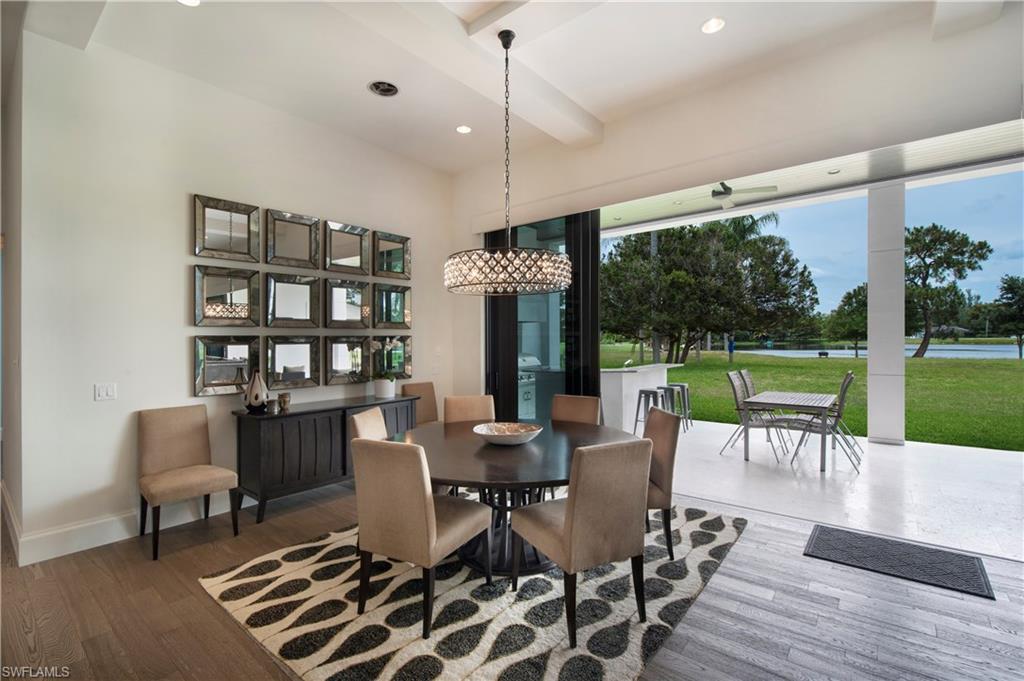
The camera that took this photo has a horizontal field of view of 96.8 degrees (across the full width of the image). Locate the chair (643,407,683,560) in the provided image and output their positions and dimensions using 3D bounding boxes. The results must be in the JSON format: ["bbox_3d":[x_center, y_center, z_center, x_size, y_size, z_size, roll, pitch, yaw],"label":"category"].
[{"bbox_3d":[0.814,1.009,3.308,0.667,0.973,0.543,0,0,-4],"label":"chair"}]

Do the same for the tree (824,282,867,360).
[{"bbox_3d":[29.292,-1.839,38.000,5.500,6.500,5.500,0,0,38],"label":"tree"}]

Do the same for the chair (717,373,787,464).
[{"bbox_3d":[3.159,0.957,5.910,0.728,1.072,0.557,-1,0,38],"label":"chair"}]

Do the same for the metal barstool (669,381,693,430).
[{"bbox_3d":[2.806,1.098,7.652,0.410,0.710,0.410,0,0,38],"label":"metal barstool"}]

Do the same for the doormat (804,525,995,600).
[{"bbox_3d":[2.602,1.478,3.128,0.924,0.012,0.653,-1,0,38],"label":"doormat"}]

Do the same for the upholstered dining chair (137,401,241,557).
[{"bbox_3d":[-2.491,1.022,3.475,0.610,0.960,0.530,0,0,41],"label":"upholstered dining chair"}]

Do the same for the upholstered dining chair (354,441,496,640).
[{"bbox_3d":[-0.505,1.014,2.637,0.543,0.973,0.667,0,0,27],"label":"upholstered dining chair"}]

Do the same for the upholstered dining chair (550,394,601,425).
[{"bbox_3d":[0.460,1.015,4.148,0.543,0.973,0.667,-1,0,34],"label":"upholstered dining chair"}]

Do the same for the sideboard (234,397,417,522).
[{"bbox_3d":[-1.762,1.079,4.590,0.520,0.873,1.767,-1,0,38],"label":"sideboard"}]

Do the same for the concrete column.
[{"bbox_3d":[5.490,-0.380,6.681,0.422,3.727,0.422,-1,0,38],"label":"concrete column"}]

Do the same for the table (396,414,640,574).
[{"bbox_3d":[0.007,1.098,3.277,1.850,0.747,1.850,0,0,0],"label":"table"}]

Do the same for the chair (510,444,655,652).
[{"bbox_3d":[0.359,0.992,2.523,0.520,0.960,0.610,-1,0,-28],"label":"chair"}]

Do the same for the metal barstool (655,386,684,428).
[{"bbox_3d":[2.459,1.103,7.180,0.410,0.710,0.410,0,0,38],"label":"metal barstool"}]

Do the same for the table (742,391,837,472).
[{"bbox_3d":[3.564,1.096,5.766,0.850,0.720,1.400,0,0,38],"label":"table"}]

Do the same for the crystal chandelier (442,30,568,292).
[{"bbox_3d":[-0.030,-1.260,3.214,0.900,1.815,0.900,0,0,0],"label":"crystal chandelier"}]

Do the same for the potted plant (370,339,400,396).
[{"bbox_3d":[-1.392,0.297,5.020,0.300,0.660,0.330,0,0,0],"label":"potted plant"}]

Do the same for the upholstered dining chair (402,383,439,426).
[{"bbox_3d":[-0.943,1.002,5.361,0.610,0.960,0.520,0,0,38],"label":"upholstered dining chair"}]

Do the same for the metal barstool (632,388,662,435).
[{"bbox_3d":[2.139,1.134,6.946,0.408,0.740,0.408,-1,0,38],"label":"metal barstool"}]

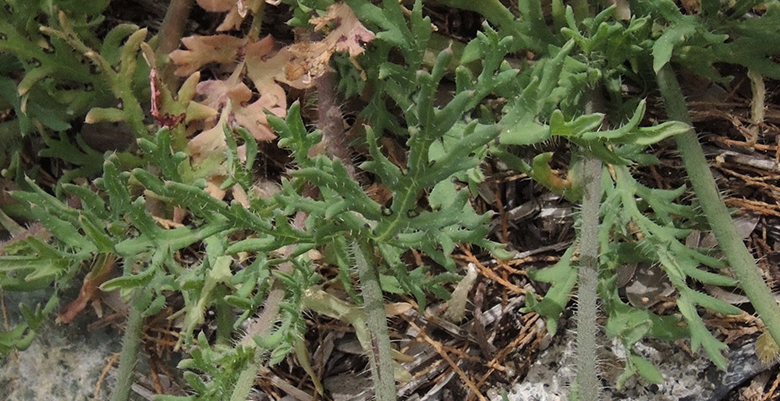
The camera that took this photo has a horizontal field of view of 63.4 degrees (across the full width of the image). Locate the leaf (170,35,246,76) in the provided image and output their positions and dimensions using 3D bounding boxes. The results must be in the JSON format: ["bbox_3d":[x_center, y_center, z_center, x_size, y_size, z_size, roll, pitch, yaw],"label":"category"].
[{"bbox_3d":[-0.145,-0.114,0.500,0.058,0.018,0.034,0,46,0],"label":"leaf"}]

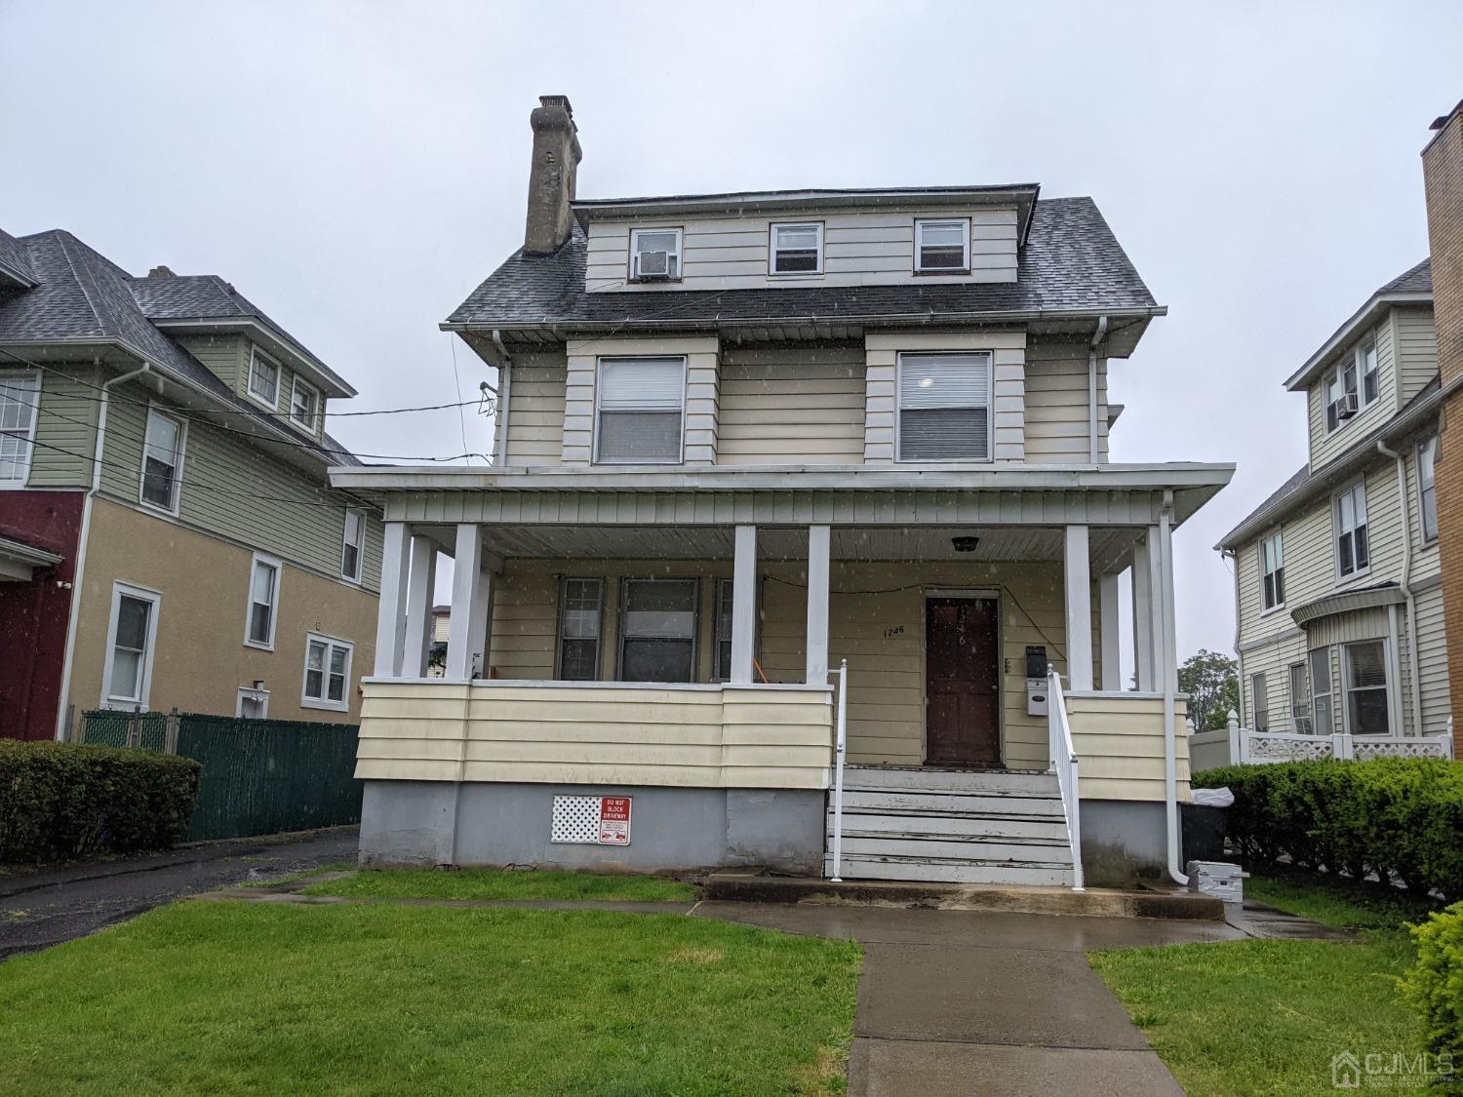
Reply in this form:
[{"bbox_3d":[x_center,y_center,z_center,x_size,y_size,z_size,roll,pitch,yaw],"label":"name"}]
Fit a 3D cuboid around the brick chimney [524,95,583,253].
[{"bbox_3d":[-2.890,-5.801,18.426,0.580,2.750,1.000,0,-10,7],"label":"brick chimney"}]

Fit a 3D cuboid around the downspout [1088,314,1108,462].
[{"bbox_3d":[4.523,-1.857,14.059,0.100,1.800,0.660,0,-10,7],"label":"downspout"}]

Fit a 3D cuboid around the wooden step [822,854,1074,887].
[{"bbox_3d":[1.917,2.850,10.090,2.200,0.185,0.280,0,-10,7],"label":"wooden step"}]

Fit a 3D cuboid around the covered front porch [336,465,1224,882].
[{"bbox_3d":[0.428,1.436,12.679,9.000,4.150,3.200,0,-10,7],"label":"covered front porch"}]

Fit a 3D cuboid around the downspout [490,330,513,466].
[{"bbox_3d":[-3.048,-1.909,15.043,0.100,1.780,0.660,0,-10,7],"label":"downspout"}]

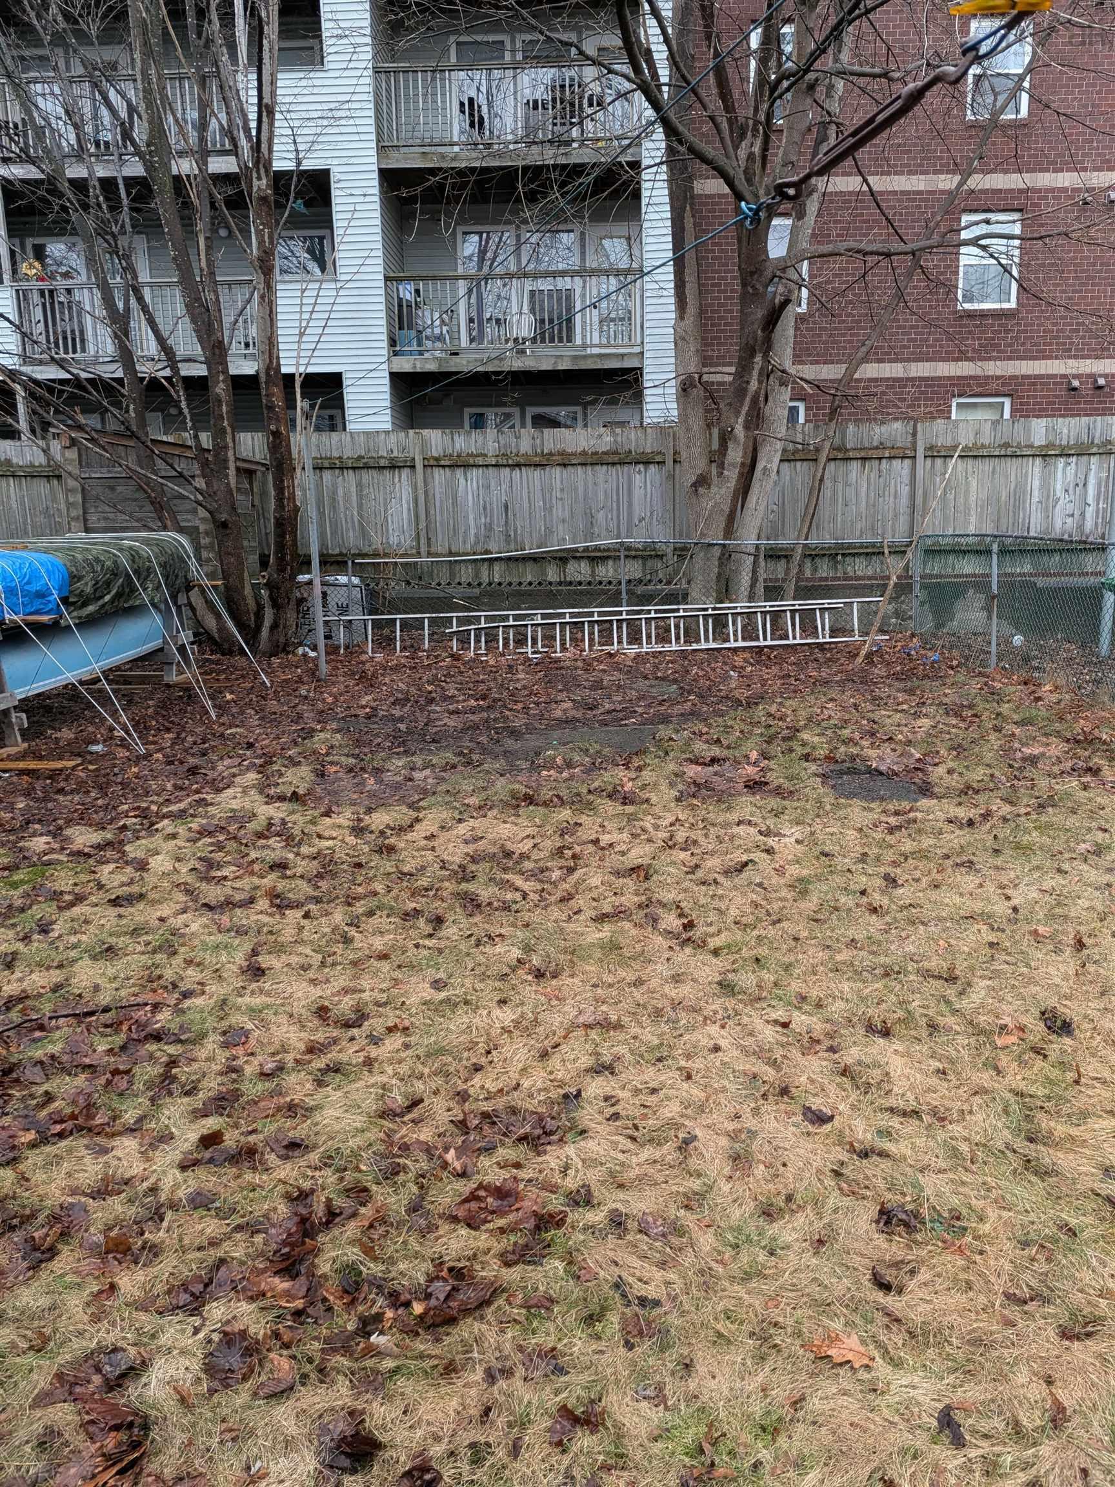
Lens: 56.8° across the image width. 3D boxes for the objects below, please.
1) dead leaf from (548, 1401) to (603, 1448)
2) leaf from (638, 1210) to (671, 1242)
[{"bbox_3d":[0.025,1.103,1.673,0.091,0.040,0.055,-4,11,-13],"label":"dead leaf"},{"bbox_3d":[0.200,1.007,2.147,0.049,0.030,0.090,-10,14,-38],"label":"leaf"}]

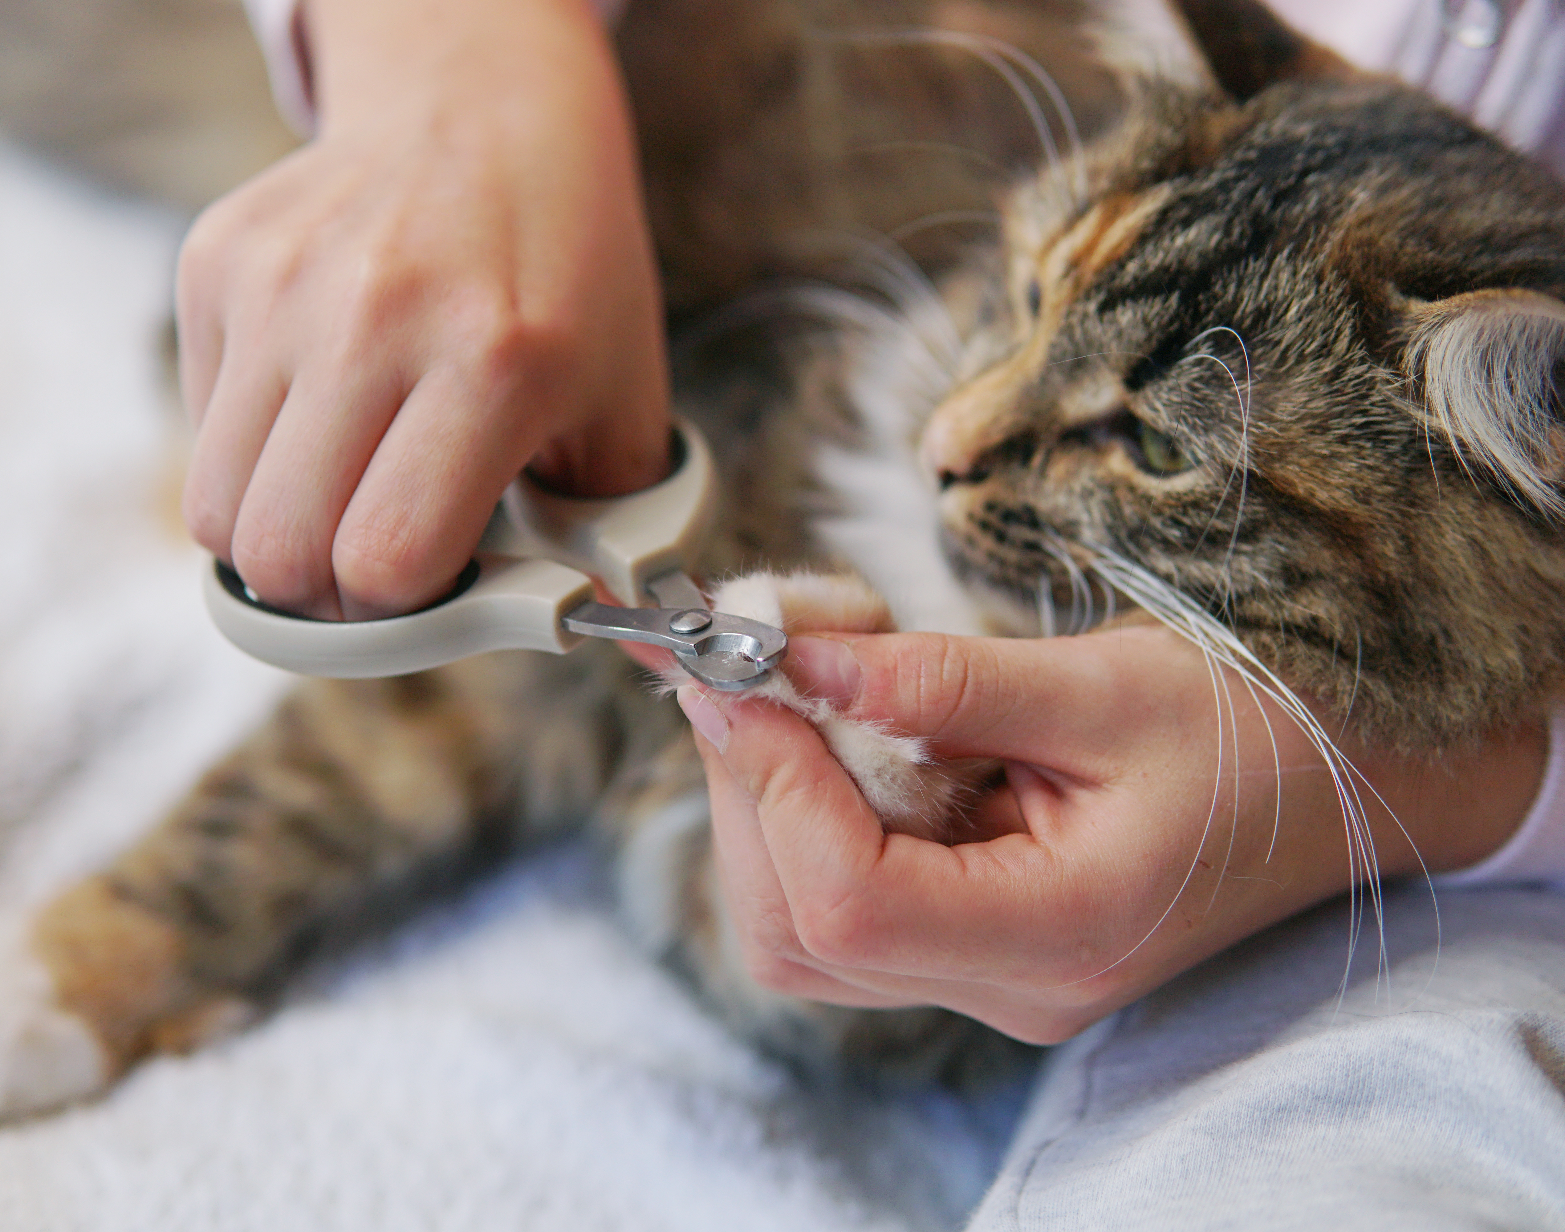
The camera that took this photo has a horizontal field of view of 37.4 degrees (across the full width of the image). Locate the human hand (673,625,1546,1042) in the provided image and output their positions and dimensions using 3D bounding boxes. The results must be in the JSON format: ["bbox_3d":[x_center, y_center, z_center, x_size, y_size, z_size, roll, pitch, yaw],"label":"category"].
[{"bbox_3d":[0.057,0.040,0.418,0.150,0.074,0.072,-6,32,-10],"label":"human hand"}]

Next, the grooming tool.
[{"bbox_3d":[-0.044,-0.005,0.420,0.098,0.018,0.090,25,39,34],"label":"grooming tool"}]

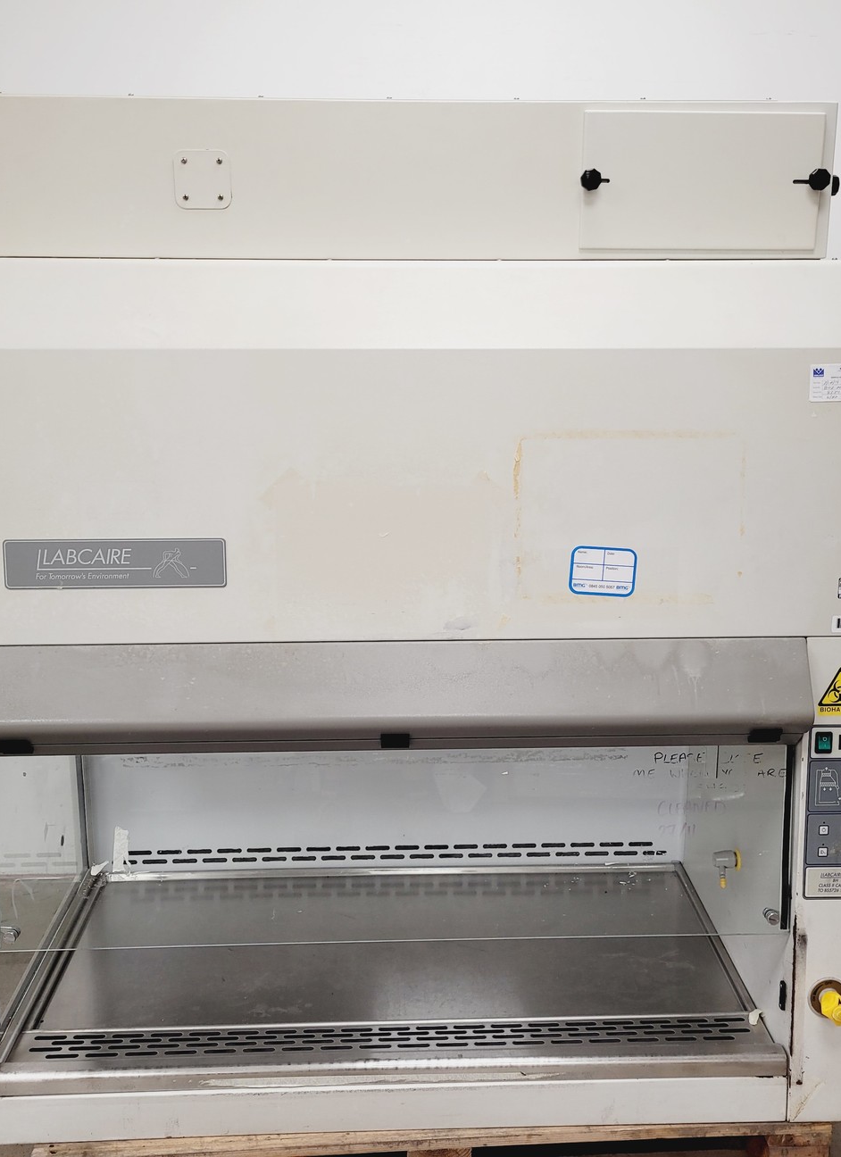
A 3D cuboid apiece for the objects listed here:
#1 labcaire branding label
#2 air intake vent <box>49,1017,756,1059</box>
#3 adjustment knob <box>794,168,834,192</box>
[{"bbox_3d":[-0.424,-0.020,1.619,0.305,0.070,0.004,-1,8,-2],"label":"labcaire branding label"},{"bbox_3d":[-0.042,0.722,1.823,1.131,0.008,0.060,-1,12,-2],"label":"air intake vent"},{"bbox_3d":[0.554,-0.561,1.636,0.043,0.029,0.040,-1,12,-2],"label":"adjustment knob"}]

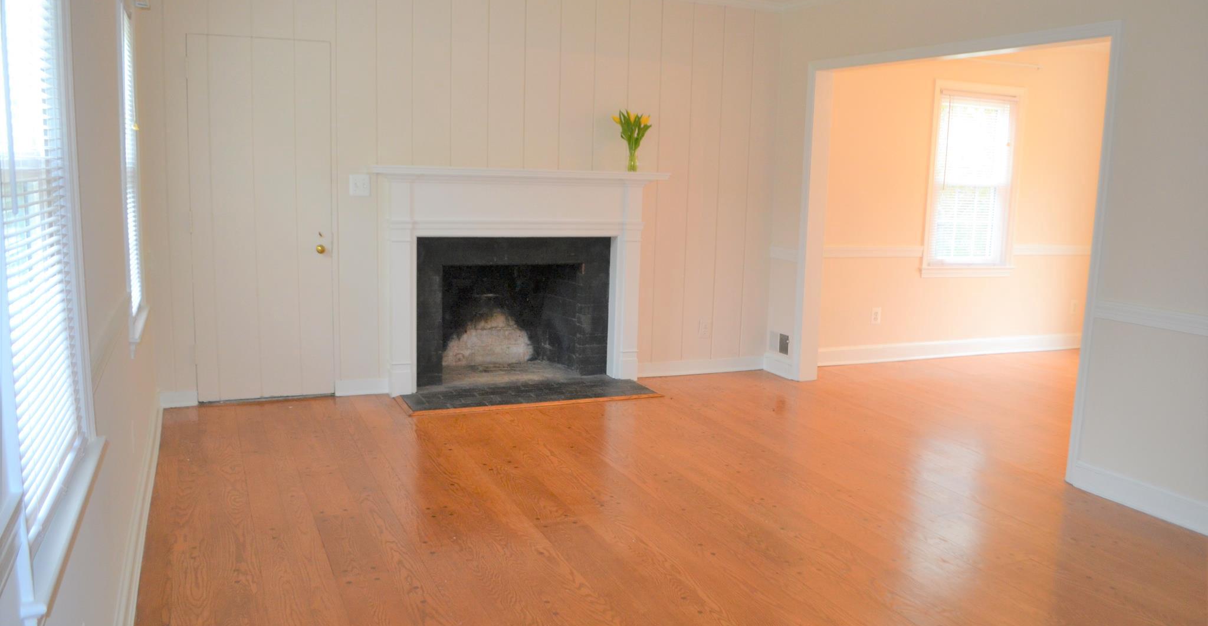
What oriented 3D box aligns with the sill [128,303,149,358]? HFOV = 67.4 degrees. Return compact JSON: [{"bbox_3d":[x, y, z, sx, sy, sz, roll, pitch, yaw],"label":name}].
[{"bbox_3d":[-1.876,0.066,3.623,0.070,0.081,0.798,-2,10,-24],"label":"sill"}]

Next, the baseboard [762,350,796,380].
[{"bbox_3d":[1.228,0.370,6.350,0.020,0.120,0.385,-2,10,-24],"label":"baseboard"}]

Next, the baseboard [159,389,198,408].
[{"bbox_3d":[-2.364,0.479,5.037,0.190,0.101,0.020,-2,10,-24],"label":"baseboard"}]

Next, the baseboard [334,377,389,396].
[{"bbox_3d":[-1.447,0.444,5.427,0.312,0.104,0.020,-2,10,-24],"label":"baseboard"}]

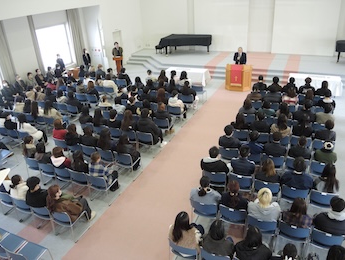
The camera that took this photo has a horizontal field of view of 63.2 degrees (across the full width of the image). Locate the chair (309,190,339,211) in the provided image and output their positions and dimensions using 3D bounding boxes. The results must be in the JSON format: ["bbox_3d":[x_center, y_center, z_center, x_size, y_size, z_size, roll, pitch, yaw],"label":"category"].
[{"bbox_3d":[2.880,1.378,5.444,0.485,0.765,0.490,9,30,23],"label":"chair"}]

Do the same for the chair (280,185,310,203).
[{"bbox_3d":[2.480,1.390,5.789,0.520,0.780,0.520,8,29,24],"label":"chair"}]

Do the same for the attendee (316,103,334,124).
[{"bbox_3d":[4.470,-0.228,8.359,0.500,1.290,0.770,9,29,23],"label":"attendee"}]

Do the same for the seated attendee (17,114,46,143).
[{"bbox_3d":[-4.179,0.027,8.672,0.500,1.250,0.760,8,30,24],"label":"seated attendee"}]

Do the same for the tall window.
[{"bbox_3d":[-6.204,-4.418,15.143,0.180,2.200,2.050,9,30,23],"label":"tall window"}]

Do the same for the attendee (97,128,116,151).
[{"bbox_3d":[-1.621,0.477,7.638,0.480,1.270,0.740,9,30,23],"label":"attendee"}]

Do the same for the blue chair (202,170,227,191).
[{"bbox_3d":[1.029,1.167,6.509,0.500,0.780,0.550,8,29,22],"label":"blue chair"}]

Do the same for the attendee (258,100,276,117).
[{"bbox_3d":[2.832,-0.430,8.430,0.490,1.240,0.740,9,30,23],"label":"attendee"}]

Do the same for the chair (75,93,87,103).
[{"bbox_3d":[-3.590,-1.201,11.835,0.520,0.780,0.520,8,29,24],"label":"chair"}]

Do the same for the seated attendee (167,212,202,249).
[{"bbox_3d":[0.311,1.686,4.645,0.500,1.250,0.740,8,30,24],"label":"seated attendee"}]

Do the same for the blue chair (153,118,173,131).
[{"bbox_3d":[-0.235,-0.118,8.738,0.485,0.765,0.490,9,30,23],"label":"blue chair"}]

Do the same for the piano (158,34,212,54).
[{"bbox_3d":[0.881,-5.122,17.130,2.850,1.030,1.530,9,30,25],"label":"piano"}]

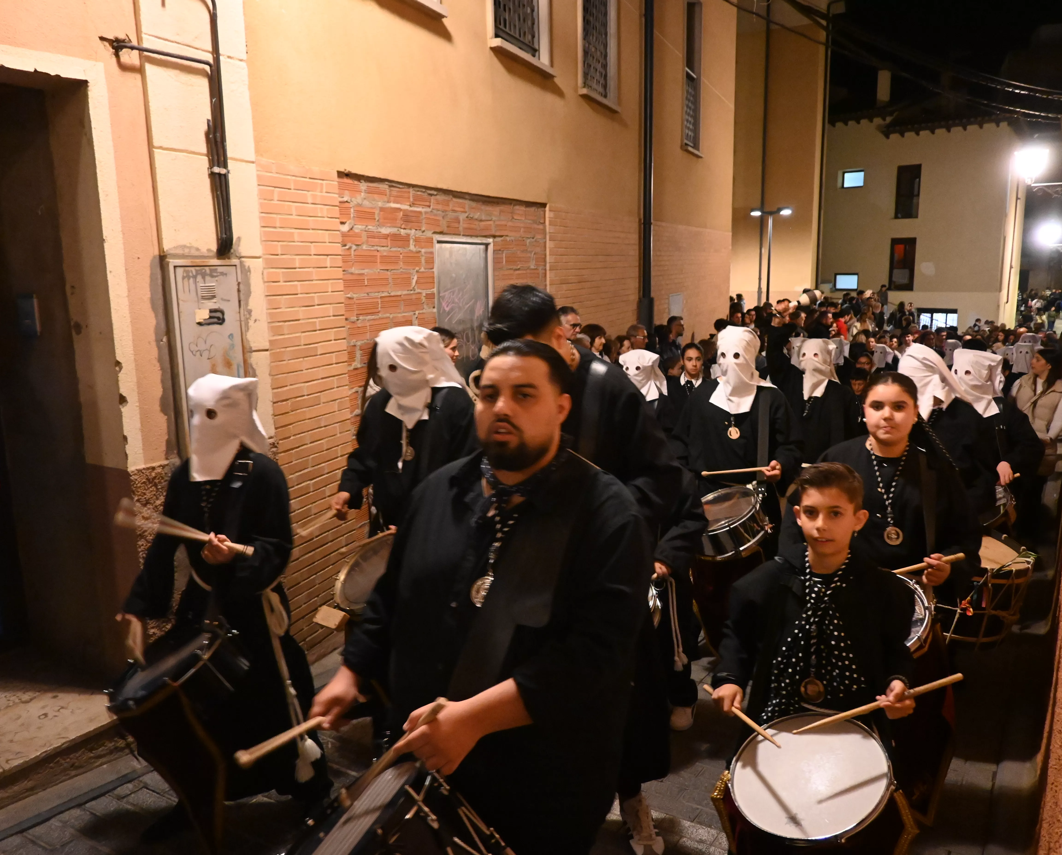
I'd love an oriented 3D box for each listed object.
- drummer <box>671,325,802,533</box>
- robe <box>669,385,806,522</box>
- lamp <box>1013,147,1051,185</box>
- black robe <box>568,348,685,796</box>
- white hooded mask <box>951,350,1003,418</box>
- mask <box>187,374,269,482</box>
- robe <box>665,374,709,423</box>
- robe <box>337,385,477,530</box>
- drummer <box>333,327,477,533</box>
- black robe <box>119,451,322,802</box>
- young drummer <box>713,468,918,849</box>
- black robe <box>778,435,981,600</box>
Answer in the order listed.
[{"bbox_3d":[0.984,0.362,4.065,0.580,1.680,0.480,4,12,24],"label":"drummer"},{"bbox_3d":[0.980,0.380,4.069,0.580,1.200,0.460,4,12,24],"label":"robe"},{"bbox_3d":[6.084,-3.259,10.394,0.450,0.600,0.450,6,13,31],"label":"lamp"},{"bbox_3d":[0.232,0.456,2.726,0.570,1.370,0.440,0,10,6],"label":"black robe"},{"bbox_3d":[2.160,-0.202,4.138,0.220,0.310,0.210,-10,14,-41],"label":"white hooded mask"},{"bbox_3d":[-0.962,-0.008,2.704,0.230,0.327,0.260,4,12,25],"label":"mask"},{"bbox_3d":[1.055,0.206,5.644,0.450,1.120,0.320,4,12,24],"label":"robe"},{"bbox_3d":[-0.488,0.420,3.541,0.560,1.200,0.460,5,13,29],"label":"robe"},{"bbox_3d":[-0.496,0.424,3.480,0.500,1.630,0.460,7,13,39],"label":"drummer"},{"bbox_3d":[-1.038,0.638,2.917,0.500,1.160,0.480,7,13,37],"label":"black robe"},{"bbox_3d":[0.701,0.780,2.126,0.460,1.380,0.460,3,11,20],"label":"young drummer"},{"bbox_3d":[1.132,0.607,2.756,0.560,1.160,0.440,4,11,26],"label":"black robe"}]

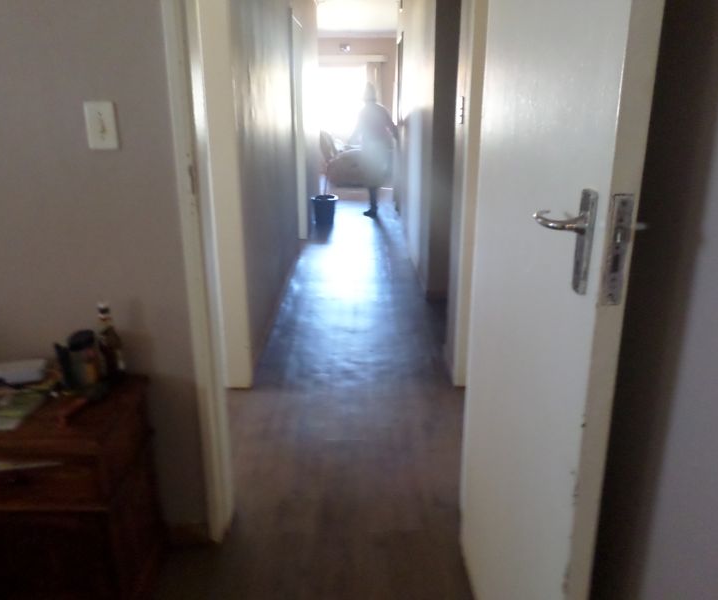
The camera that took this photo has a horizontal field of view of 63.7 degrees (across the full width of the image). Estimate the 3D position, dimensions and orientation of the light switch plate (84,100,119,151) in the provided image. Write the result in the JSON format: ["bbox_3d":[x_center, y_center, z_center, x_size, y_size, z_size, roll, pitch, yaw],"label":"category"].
[{"bbox_3d":[-0.614,-0.415,1.375,0.068,0.108,0.012,-1,17,-1],"label":"light switch plate"}]

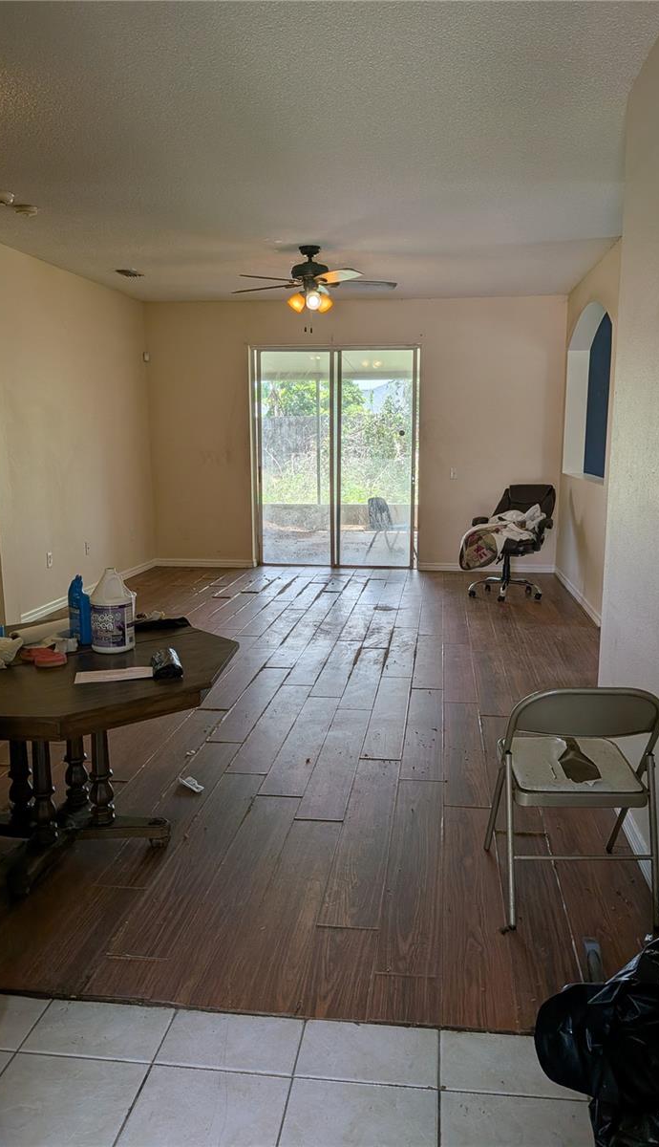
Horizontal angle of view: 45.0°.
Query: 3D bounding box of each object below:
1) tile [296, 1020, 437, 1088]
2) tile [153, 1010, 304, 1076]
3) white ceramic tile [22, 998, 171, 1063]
[{"bbox_3d":[0.095,1.152,1.907,0.332,0.010,0.181,1,10,7],"label":"tile"},{"bbox_3d":[-0.240,1.148,1.946,0.335,0.010,0.181,1,10,7],"label":"tile"},{"bbox_3d":[-0.578,1.144,1.987,0.338,0.010,0.178,1,10,7],"label":"white ceramic tile"}]

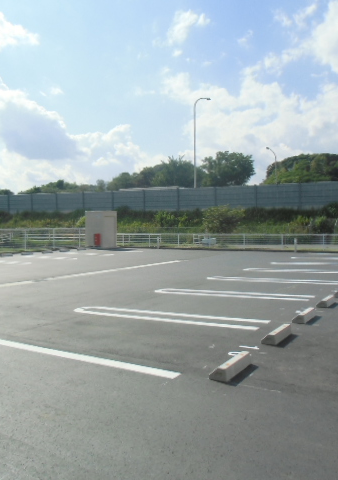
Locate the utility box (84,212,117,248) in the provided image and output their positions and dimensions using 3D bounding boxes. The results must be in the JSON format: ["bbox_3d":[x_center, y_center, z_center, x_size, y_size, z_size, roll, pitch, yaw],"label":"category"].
[{"bbox_3d":[-4.499,-0.671,29.794,1.540,2.370,1.460,0,2,32],"label":"utility box"}]

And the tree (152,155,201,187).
[{"bbox_3d":[1.459,-9.919,82.162,9.000,11.400,9.000,-1,2,0],"label":"tree"}]

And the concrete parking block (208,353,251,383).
[{"bbox_3d":[0.598,1.199,4.262,0.175,0.120,0.600,-1,1,32],"label":"concrete parking block"}]

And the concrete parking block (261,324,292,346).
[{"bbox_3d":[1.327,1.154,5.421,0.175,0.120,0.600,-1,1,32],"label":"concrete parking block"}]

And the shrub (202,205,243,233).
[{"bbox_3d":[3.970,-1.414,32.533,3.000,2.300,2.700,-1,2,0],"label":"shrub"}]

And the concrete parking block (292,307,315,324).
[{"bbox_3d":[1.946,1.076,6.347,0.180,0.117,0.588,0,2,32],"label":"concrete parking block"}]

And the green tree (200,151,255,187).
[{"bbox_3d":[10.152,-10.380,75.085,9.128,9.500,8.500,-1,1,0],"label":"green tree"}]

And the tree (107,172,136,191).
[{"bbox_3d":[-10.635,-11.714,100.063,6.311,7.000,6.500,-1,1,0],"label":"tree"}]

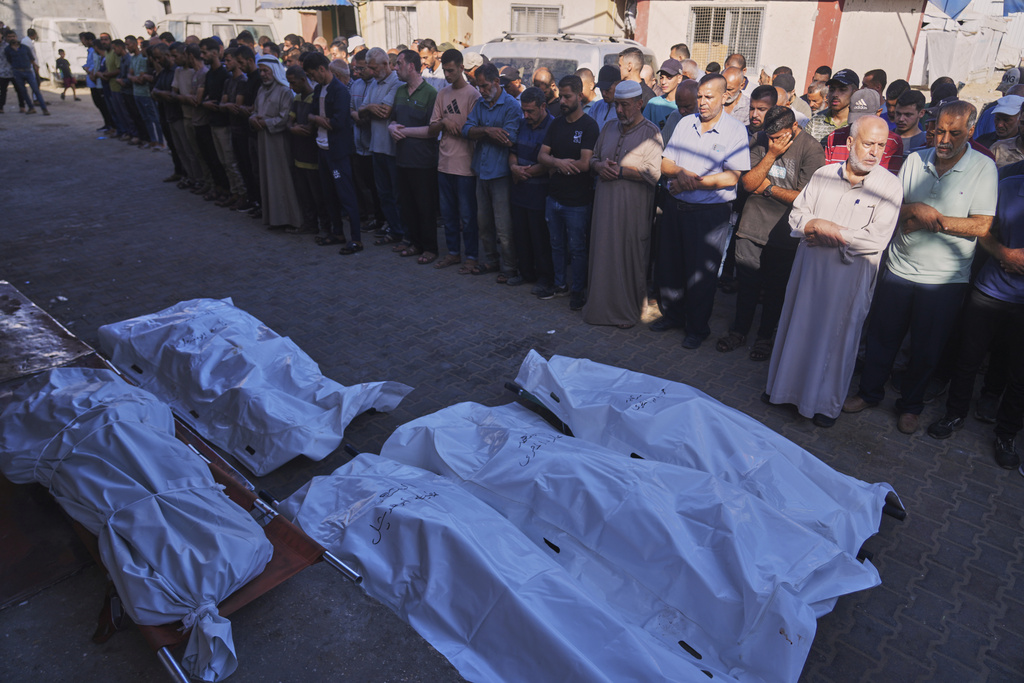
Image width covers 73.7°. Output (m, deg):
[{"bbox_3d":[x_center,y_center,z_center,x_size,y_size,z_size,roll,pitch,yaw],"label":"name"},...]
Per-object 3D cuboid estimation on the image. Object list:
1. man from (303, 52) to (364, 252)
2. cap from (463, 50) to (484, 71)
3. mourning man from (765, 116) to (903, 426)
[{"bbox_3d":[-1.685,-1.770,6.481,0.400,1.764,0.500,-23,34,-36],"label":"man"},{"bbox_3d":[-0.387,-2.645,6.450,0.175,0.140,0.240,24,65,40],"label":"cap"},{"bbox_3d":[1.739,-0.395,3.735,0.580,1.651,0.450,18,32,33],"label":"mourning man"}]

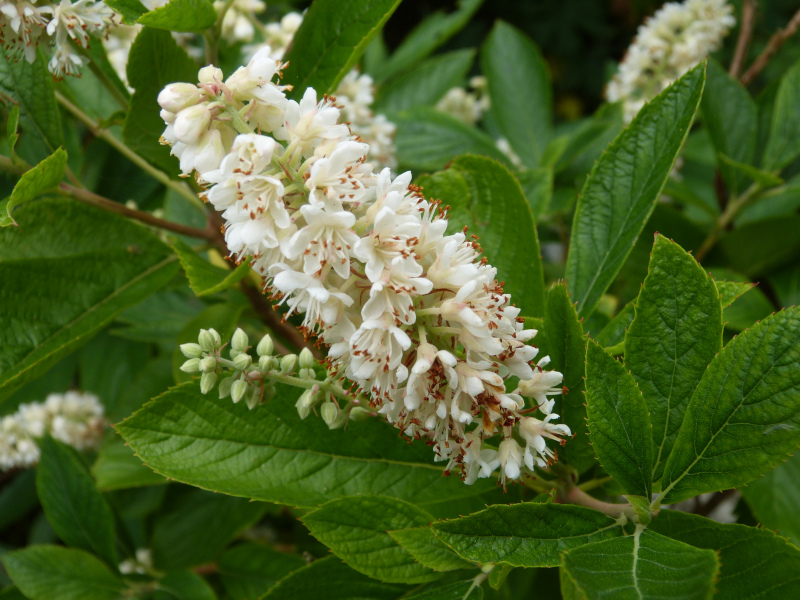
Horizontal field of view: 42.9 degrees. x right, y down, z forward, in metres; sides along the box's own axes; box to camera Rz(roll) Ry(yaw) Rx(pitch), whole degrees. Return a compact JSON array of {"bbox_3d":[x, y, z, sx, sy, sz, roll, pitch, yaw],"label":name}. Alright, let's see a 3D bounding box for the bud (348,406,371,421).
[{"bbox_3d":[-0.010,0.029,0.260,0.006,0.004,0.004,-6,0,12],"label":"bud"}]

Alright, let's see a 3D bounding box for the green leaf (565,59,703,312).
[{"bbox_3d":[0.069,-0.032,0.300,0.025,0.084,0.014,24,-6,22],"label":"green leaf"}]

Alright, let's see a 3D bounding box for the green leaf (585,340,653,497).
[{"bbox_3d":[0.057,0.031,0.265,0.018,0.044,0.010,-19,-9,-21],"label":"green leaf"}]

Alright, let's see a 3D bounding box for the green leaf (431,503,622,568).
[{"bbox_3d":[0.032,0.060,0.260,0.049,0.008,0.019,-2,52,-2],"label":"green leaf"}]

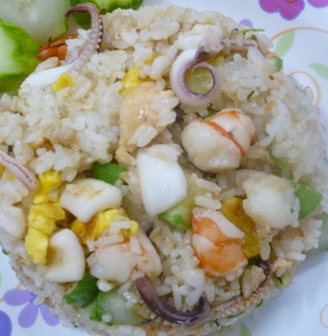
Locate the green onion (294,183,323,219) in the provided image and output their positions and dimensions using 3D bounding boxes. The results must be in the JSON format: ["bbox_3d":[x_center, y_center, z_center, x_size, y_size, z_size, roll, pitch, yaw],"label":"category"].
[{"bbox_3d":[0.068,0.015,0.257,0.011,0.007,0.014,37,71,12],"label":"green onion"}]

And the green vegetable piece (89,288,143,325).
[{"bbox_3d":[-0.023,0.067,0.262,0.024,0.013,0.016,8,73,2],"label":"green vegetable piece"}]

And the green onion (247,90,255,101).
[{"bbox_3d":[0.042,-0.035,0.266,0.002,0.002,0.005,30,69,10],"label":"green onion"}]

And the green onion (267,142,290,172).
[{"bbox_3d":[0.054,-0.005,0.255,0.004,0.004,0.015,-28,72,-13],"label":"green onion"}]

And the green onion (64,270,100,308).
[{"bbox_3d":[-0.035,0.052,0.233,0.011,0.007,0.015,38,71,12],"label":"green onion"}]

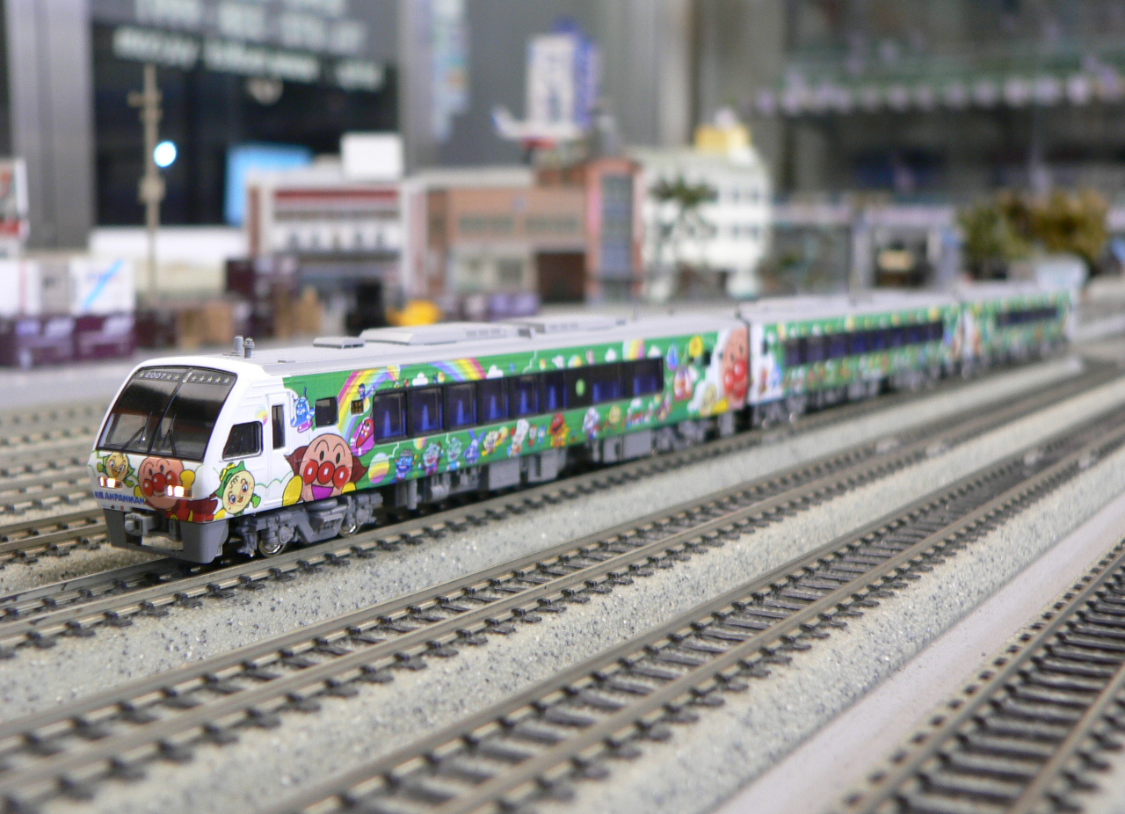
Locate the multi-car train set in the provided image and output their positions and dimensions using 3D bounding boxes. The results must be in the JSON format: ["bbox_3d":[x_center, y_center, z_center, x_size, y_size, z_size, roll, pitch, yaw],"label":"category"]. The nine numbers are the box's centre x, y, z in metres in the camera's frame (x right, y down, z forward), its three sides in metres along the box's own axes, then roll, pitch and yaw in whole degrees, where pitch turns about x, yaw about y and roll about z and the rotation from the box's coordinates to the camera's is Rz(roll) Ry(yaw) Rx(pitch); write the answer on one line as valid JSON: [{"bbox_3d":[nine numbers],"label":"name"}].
[{"bbox_3d":[0.064,-0.013,0.335,0.019,0.026,0.418,5,8,32],"label":"multi-car train set"}]

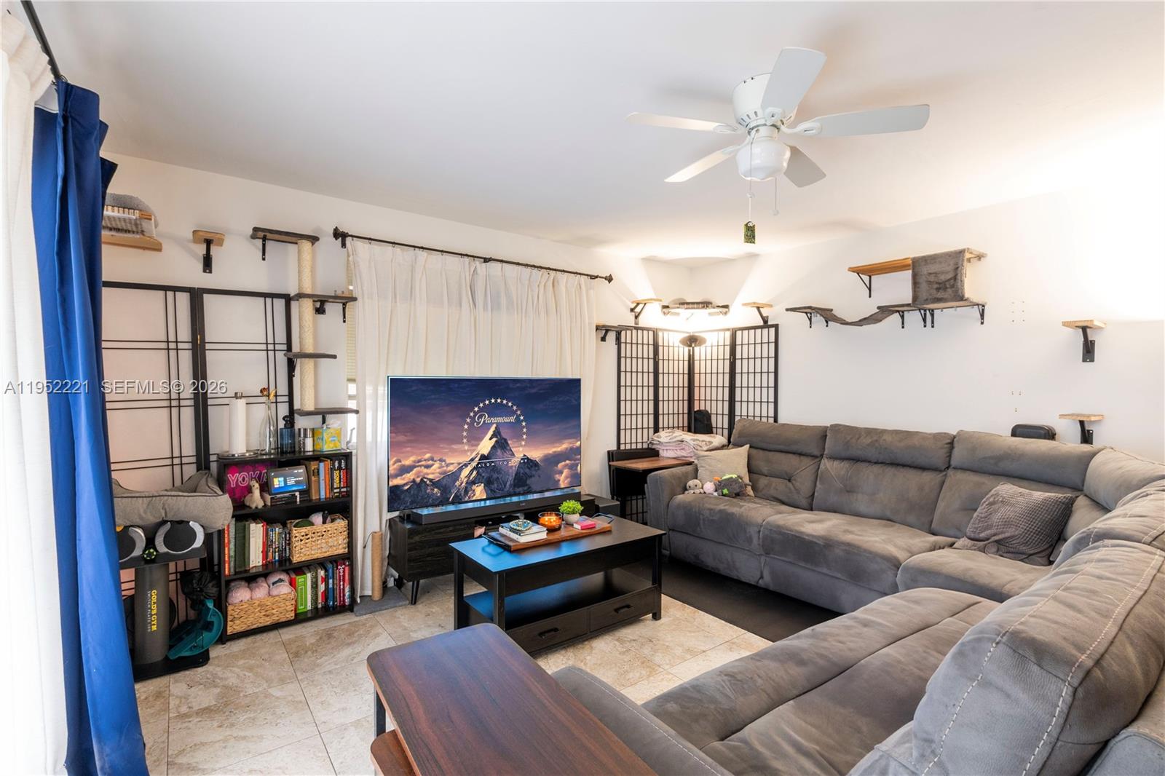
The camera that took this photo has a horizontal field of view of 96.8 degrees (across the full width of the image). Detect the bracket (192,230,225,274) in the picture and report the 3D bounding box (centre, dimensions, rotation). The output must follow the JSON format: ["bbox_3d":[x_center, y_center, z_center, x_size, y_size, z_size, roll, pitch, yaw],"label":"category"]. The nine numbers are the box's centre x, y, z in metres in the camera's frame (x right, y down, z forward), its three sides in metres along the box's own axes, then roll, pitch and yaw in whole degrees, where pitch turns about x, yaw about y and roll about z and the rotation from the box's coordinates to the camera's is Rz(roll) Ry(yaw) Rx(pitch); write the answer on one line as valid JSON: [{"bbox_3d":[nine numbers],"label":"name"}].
[{"bbox_3d":[-1.923,-0.696,2.664,0.125,0.178,0.220,0,0,-37],"label":"bracket"}]

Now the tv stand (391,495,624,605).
[{"bbox_3d":[-0.574,1.053,3.590,1.390,0.474,0.380,0,1,-36],"label":"tv stand"}]

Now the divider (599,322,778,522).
[{"bbox_3d":[0.953,0.386,4.489,1.270,1.785,0.690,0,0,8],"label":"divider"}]

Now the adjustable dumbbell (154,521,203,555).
[{"bbox_3d":[-1.966,0.678,2.528,0.180,0.170,0.380,0,0,-38],"label":"adjustable dumbbell"}]

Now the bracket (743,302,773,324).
[{"bbox_3d":[1.463,-0.599,4.308,0.245,0.210,0.115,0,0,-37],"label":"bracket"}]

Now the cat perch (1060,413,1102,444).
[{"bbox_3d":[2.686,0.251,2.785,0.260,0.205,0.134,0,1,-38],"label":"cat perch"}]

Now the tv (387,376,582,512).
[{"bbox_3d":[-0.605,0.342,3.578,1.453,0.828,0.070,0,0,-37],"label":"tv"}]

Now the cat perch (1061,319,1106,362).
[{"bbox_3d":[2.655,-0.244,2.739,0.240,0.212,0.117,0,0,-37],"label":"cat perch"}]

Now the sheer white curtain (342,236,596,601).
[{"bbox_3d":[-0.649,0.192,3.736,1.880,2.190,0.140,0,1,-36],"label":"sheer white curtain"}]

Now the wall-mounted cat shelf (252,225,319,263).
[{"bbox_3d":[-1.693,-0.804,2.952,0.320,0.150,0.210,0,1,-36],"label":"wall-mounted cat shelf"}]

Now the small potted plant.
[{"bbox_3d":[-0.064,0.709,2.977,0.138,0.138,0.138,0,1,0],"label":"small potted plant"}]

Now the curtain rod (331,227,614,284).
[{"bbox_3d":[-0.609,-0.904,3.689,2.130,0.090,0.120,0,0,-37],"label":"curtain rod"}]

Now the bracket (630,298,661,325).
[{"bbox_3d":[0.563,-0.675,4.575,0.130,0.210,0.240,0,1,-36],"label":"bracket"}]

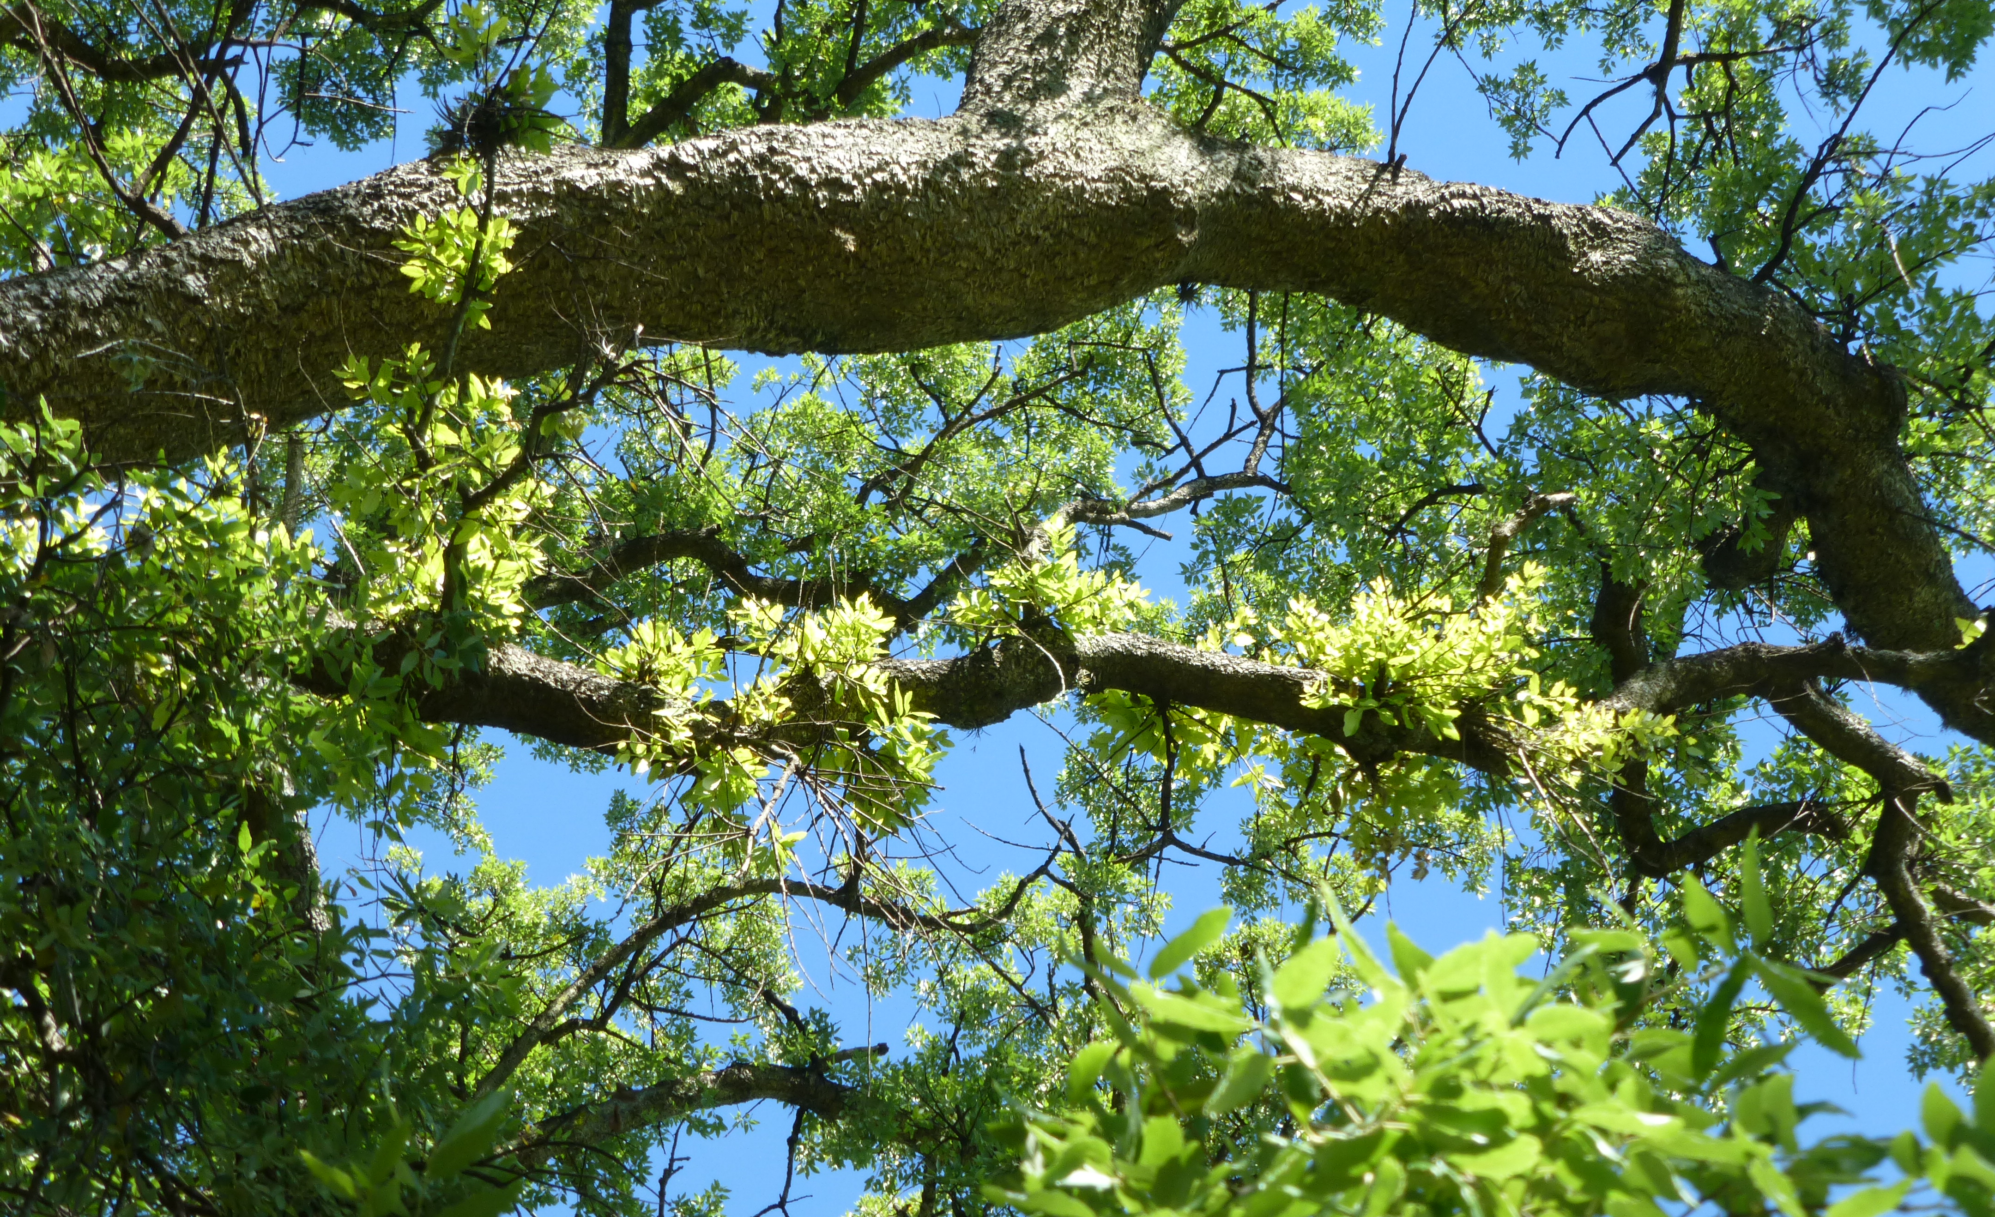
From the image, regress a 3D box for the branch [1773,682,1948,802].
[{"bbox_3d":[1.629,0.250,8.600,0.363,0.100,0.120,31,4,10],"label":"branch"}]

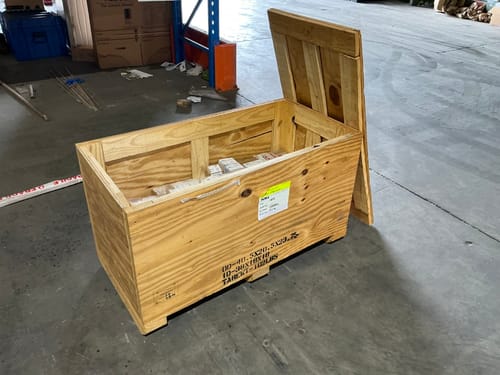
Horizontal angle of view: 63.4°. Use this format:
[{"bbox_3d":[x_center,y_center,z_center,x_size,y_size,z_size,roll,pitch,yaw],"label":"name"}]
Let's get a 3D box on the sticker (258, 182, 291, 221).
[{"bbox_3d":[0.098,0.053,1.549,0.150,0.126,0.004,-19,38,-31],"label":"sticker"}]

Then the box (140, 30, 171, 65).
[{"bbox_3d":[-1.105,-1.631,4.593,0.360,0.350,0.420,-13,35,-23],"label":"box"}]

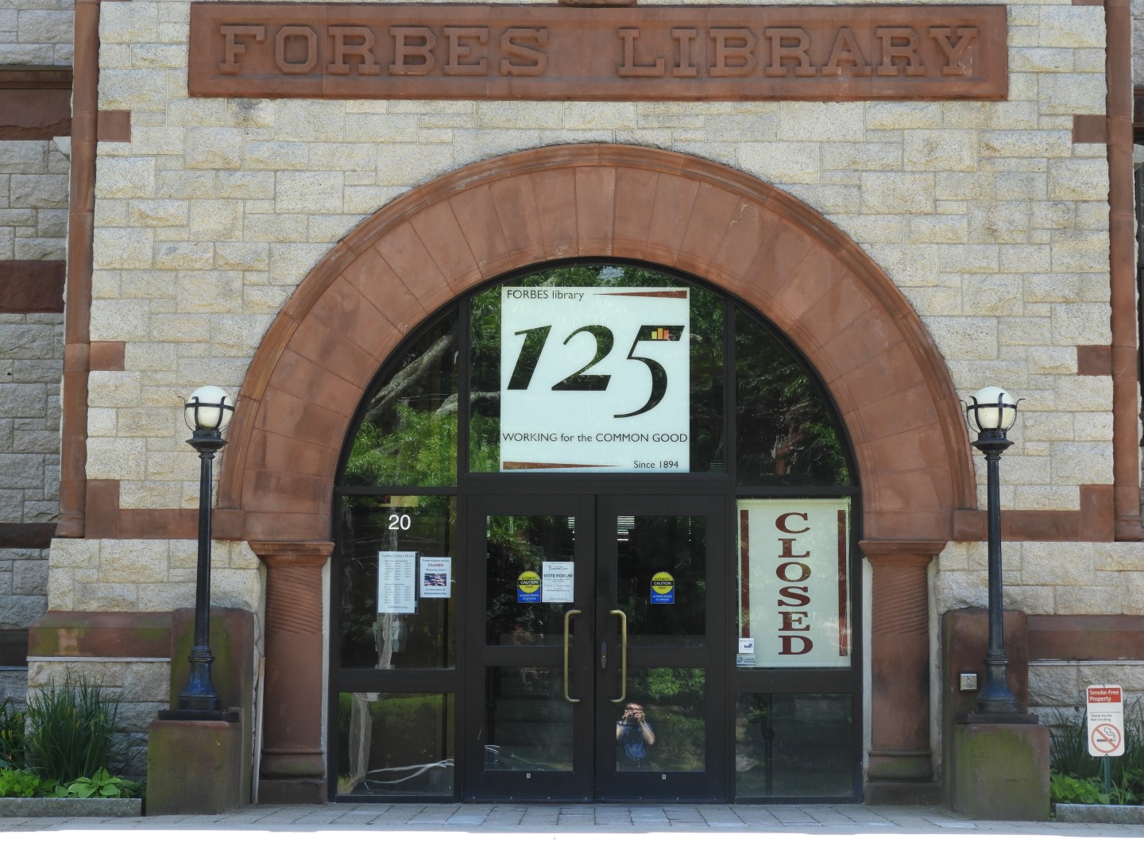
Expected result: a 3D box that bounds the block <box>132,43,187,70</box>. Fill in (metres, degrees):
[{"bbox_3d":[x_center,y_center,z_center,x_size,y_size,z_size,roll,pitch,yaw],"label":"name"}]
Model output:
[{"bbox_3d":[-2.854,-2.540,18.361,0.378,0.190,0.200,0,-6,1],"label":"block"}]

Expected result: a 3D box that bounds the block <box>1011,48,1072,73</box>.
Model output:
[{"bbox_3d":[3.275,-2.529,18.540,0.435,0.185,0.250,0,-7,1],"label":"block"}]

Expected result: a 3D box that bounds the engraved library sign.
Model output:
[{"bbox_3d":[0.174,-2.556,18.260,5.607,0.675,0.150,0,-6,1],"label":"engraved library sign"}]

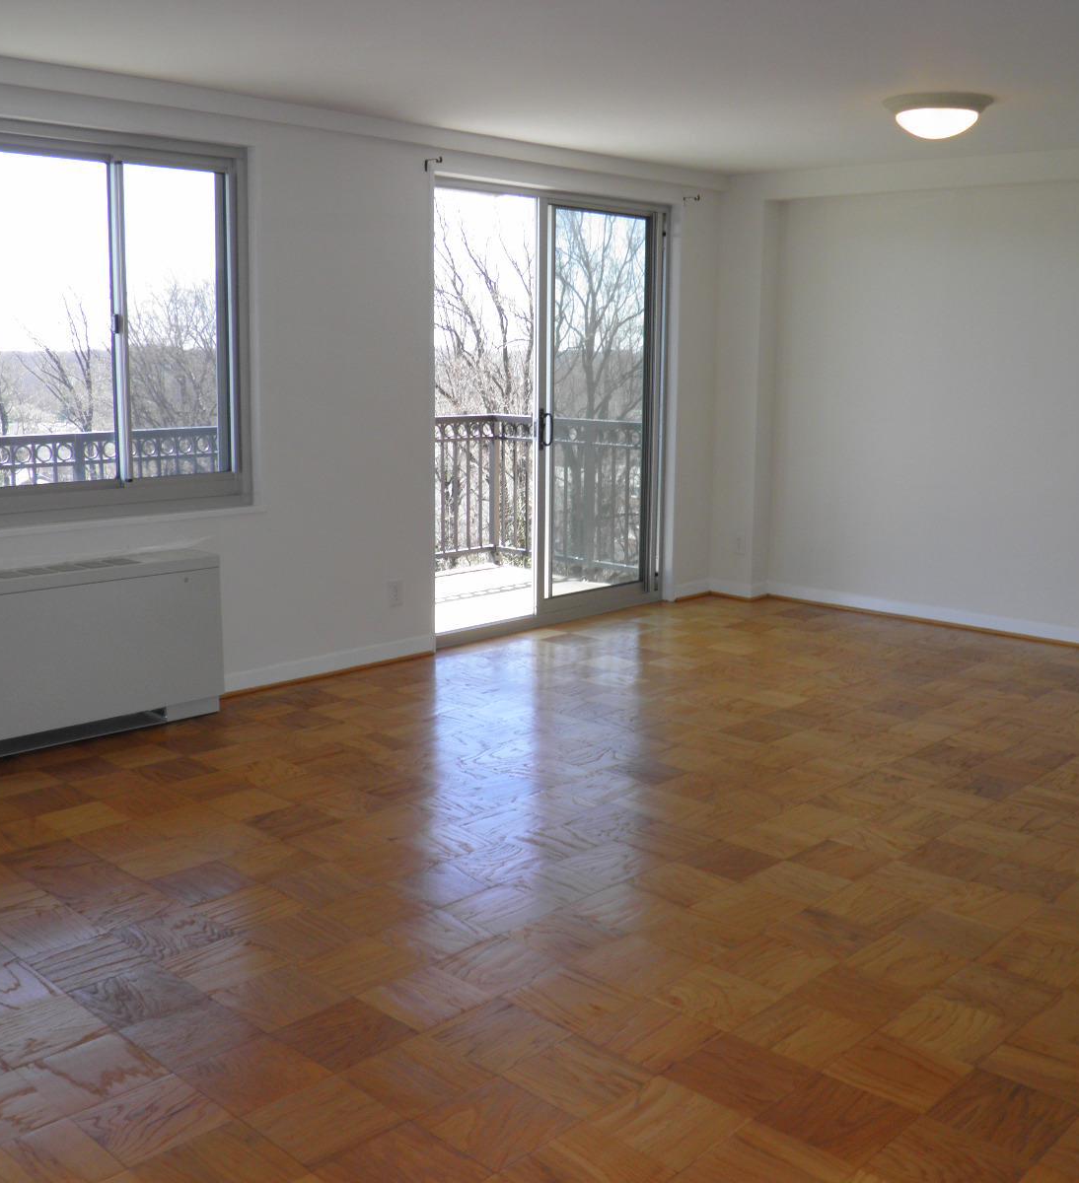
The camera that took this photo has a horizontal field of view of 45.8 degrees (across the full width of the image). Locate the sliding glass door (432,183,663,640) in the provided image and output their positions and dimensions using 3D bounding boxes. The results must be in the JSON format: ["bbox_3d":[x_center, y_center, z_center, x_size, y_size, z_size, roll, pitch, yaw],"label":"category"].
[{"bbox_3d":[0.069,-0.930,6.721,0.100,2.170,1.730,10,14,43],"label":"sliding glass door"}]

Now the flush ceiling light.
[{"bbox_3d":[1.521,-1.798,4.877,0.425,0.132,0.425,1,10,0],"label":"flush ceiling light"}]

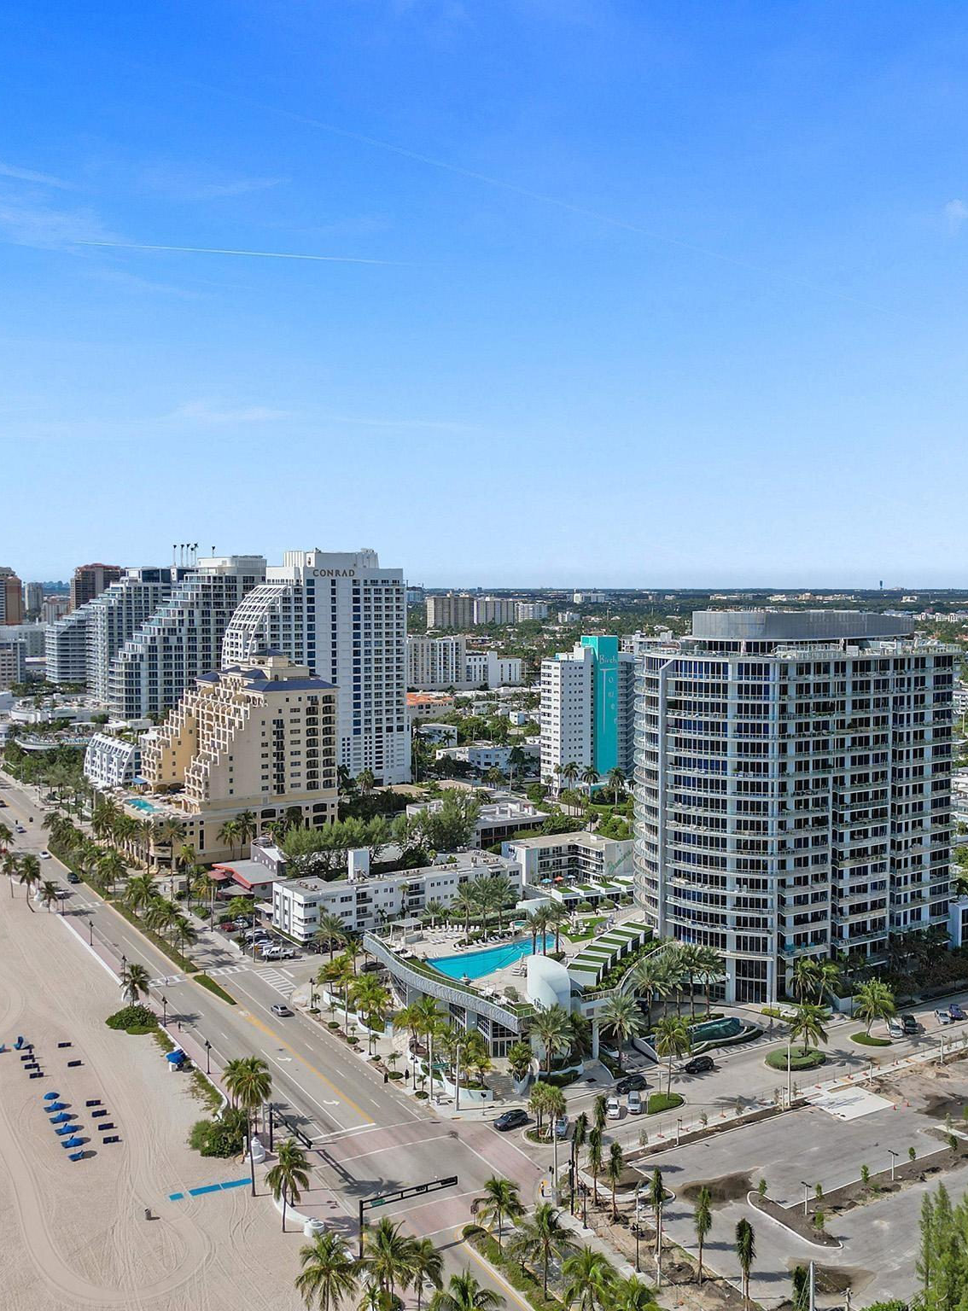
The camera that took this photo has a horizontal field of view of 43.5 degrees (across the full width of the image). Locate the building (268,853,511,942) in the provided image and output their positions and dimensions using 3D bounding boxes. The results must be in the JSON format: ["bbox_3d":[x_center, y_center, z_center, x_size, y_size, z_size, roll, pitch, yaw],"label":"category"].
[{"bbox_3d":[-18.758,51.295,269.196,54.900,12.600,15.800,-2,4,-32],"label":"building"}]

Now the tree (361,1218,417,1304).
[{"bbox_3d":[-9.832,61.564,122.623,5.816,9.419,5.816,0,3,0],"label":"tree"}]

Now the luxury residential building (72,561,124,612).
[{"bbox_3d":[-404.009,-49.581,1262.896,50.000,94.000,25.000,-2,4,-31],"label":"luxury residential building"}]

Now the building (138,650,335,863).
[{"bbox_3d":[-77.738,25.379,350.942,50.000,54.500,62.000,-2,4,-31],"label":"building"}]

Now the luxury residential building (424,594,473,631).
[{"bbox_3d":[-50.494,-60.471,1775.918,64.000,54.000,23.000,-2,4,-31],"label":"luxury residential building"}]

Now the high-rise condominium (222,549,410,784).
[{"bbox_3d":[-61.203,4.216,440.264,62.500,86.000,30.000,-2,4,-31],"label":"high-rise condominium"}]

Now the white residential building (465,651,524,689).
[{"bbox_3d":[2.151,10.068,838.428,45.000,26.000,18.000,-2,4,-31],"label":"white residential building"}]

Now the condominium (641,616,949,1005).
[{"bbox_3d":[57.729,25.322,236.381,55.000,68.000,38.000,-2,4,-31],"label":"condominium"}]

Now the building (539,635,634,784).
[{"bbox_3d":[41.310,20.054,435.955,42.000,54.500,15.500,-2,4,-31],"label":"building"}]

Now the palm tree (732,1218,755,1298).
[{"bbox_3d":[26.302,61.419,121.922,1.928,9.792,1.928,0,3,0],"label":"palm tree"}]

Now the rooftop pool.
[{"bbox_3d":[4.045,53.382,213.800,29.800,1.100,13.700,-3,4,-38],"label":"rooftop pool"}]

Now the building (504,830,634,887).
[{"bbox_3d":[21.938,50.950,302.330,29.600,9.300,18.600,-2,4,-32],"label":"building"}]

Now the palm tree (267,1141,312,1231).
[{"bbox_3d":[-22.057,60.242,137.064,5.108,10.329,5.108,0,3,0],"label":"palm tree"}]

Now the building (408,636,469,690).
[{"bbox_3d":[-35.463,5.663,823.417,45.500,37.000,21.000,-2,4,-31],"label":"building"}]

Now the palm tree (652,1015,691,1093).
[{"bbox_3d":[26.527,57.259,172.754,5.300,11.900,5.300,0,3,0],"label":"palm tree"}]

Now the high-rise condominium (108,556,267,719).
[{"bbox_3d":[-113.804,3.737,470.482,59.324,83.236,23.000,-1,4,-12],"label":"high-rise condominium"}]

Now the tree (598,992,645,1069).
[{"bbox_3d":[20.642,56.877,182.856,7.225,11.568,7.225,0,3,0],"label":"tree"}]

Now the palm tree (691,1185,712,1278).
[{"bbox_3d":[22.839,60.834,127.579,2.400,10.200,2.400,0,3,0],"label":"palm tree"}]

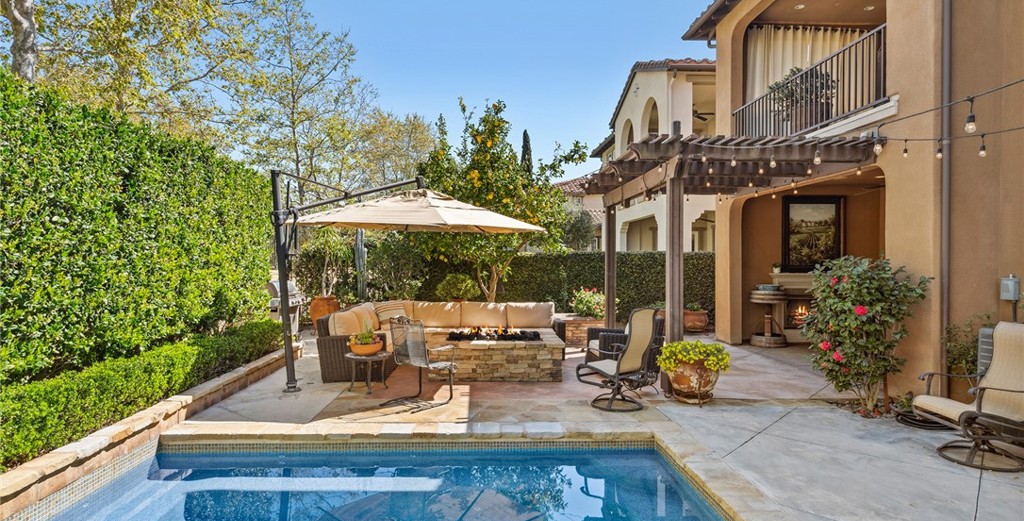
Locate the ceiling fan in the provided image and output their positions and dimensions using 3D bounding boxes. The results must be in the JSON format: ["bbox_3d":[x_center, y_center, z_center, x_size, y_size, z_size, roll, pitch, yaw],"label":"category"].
[{"bbox_3d":[5.600,-4.550,16.500,1.300,0.420,1.300,0,0,0],"label":"ceiling fan"}]

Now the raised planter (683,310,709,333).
[{"bbox_3d":[3.830,1.300,11.300,0.580,0.500,0.560,0,0,0],"label":"raised planter"}]

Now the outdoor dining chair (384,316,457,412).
[{"bbox_3d":[-1.030,1.110,6.030,0.630,0.970,0.740,0,0,34],"label":"outdoor dining chair"}]

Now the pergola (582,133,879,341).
[{"bbox_3d":[2.860,0.080,8.300,3.050,3.040,4.200,0,0,-2],"label":"pergola"}]

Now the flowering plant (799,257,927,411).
[{"bbox_3d":[3.780,0.780,5.800,1.220,1.640,1.150,0,0,-2],"label":"flowering plant"}]

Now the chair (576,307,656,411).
[{"bbox_3d":[1.140,1.025,5.820,0.650,1.050,0.800,0,0,-40],"label":"chair"}]

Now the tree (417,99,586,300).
[{"bbox_3d":[-0.200,-1.000,10.300,3.200,4.150,3.000,0,0,0],"label":"tree"}]

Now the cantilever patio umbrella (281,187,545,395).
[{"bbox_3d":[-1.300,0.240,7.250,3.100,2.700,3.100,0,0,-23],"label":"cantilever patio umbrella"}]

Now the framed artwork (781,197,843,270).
[{"bbox_3d":[5.900,-0.510,10.600,1.170,1.480,0.080,0,0,-2],"label":"framed artwork"}]

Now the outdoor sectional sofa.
[{"bbox_3d":[-0.830,1.130,8.050,3.300,0.840,2.430,0,0,-2],"label":"outdoor sectional sofa"}]

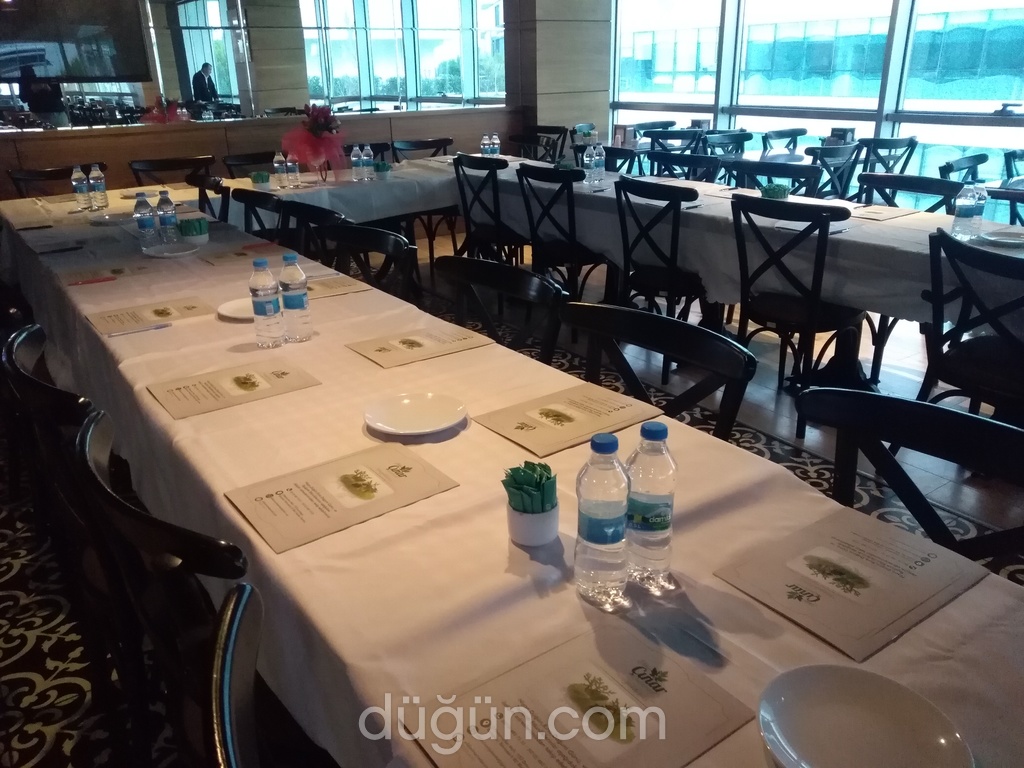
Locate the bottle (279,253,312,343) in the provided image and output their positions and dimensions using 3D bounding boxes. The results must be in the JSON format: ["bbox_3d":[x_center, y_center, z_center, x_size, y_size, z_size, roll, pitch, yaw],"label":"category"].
[{"bbox_3d":[-0.542,-0.216,1.926,0.066,0.218,0.066,-1,22,0],"label":"bottle"}]

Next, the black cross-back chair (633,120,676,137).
[{"bbox_3d":[1.437,-1.951,7.168,0.465,0.895,0.485,-16,26,-32],"label":"black cross-back chair"}]

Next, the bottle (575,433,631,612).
[{"bbox_3d":[0.108,0.163,0.912,0.066,0.218,0.066,-1,22,0],"label":"bottle"}]

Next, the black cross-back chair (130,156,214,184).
[{"bbox_3d":[-1.995,-0.951,4.878,0.500,0.885,0.520,-19,28,-38],"label":"black cross-back chair"}]

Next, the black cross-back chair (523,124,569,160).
[{"bbox_3d":[0.225,-2.006,7.345,0.485,0.885,0.495,-13,25,-27],"label":"black cross-back chair"}]

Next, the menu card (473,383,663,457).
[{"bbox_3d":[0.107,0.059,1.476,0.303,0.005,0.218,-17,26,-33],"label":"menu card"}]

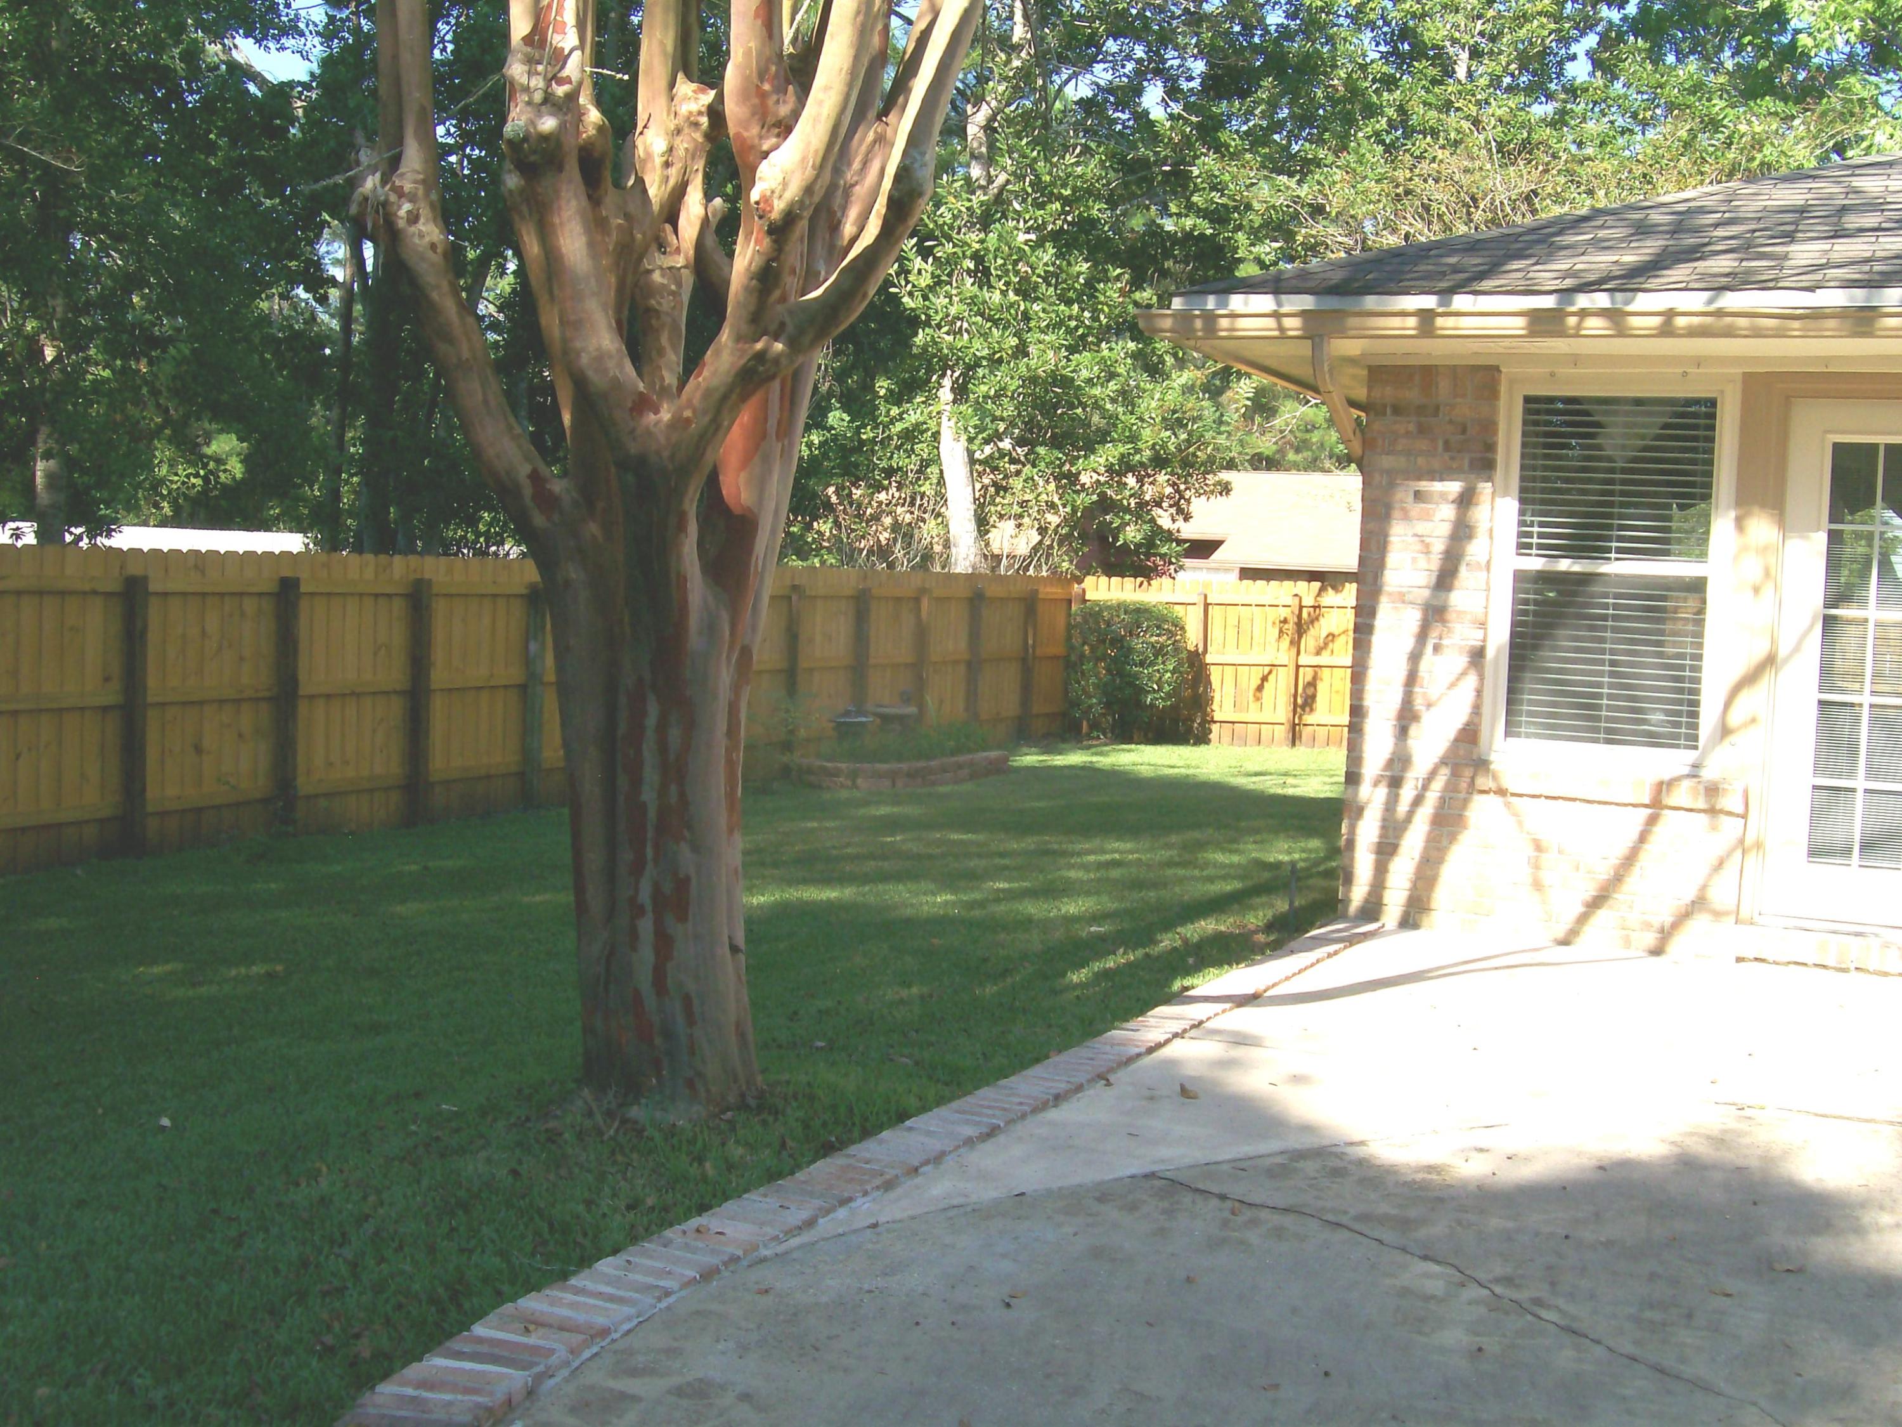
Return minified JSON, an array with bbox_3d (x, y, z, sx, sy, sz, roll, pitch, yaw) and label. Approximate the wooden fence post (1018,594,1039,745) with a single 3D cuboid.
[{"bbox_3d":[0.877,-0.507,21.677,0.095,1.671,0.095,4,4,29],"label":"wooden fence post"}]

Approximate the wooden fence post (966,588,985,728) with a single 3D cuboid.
[{"bbox_3d":[0.284,-0.454,20.625,0.095,1.677,0.095,4,4,29],"label":"wooden fence post"}]

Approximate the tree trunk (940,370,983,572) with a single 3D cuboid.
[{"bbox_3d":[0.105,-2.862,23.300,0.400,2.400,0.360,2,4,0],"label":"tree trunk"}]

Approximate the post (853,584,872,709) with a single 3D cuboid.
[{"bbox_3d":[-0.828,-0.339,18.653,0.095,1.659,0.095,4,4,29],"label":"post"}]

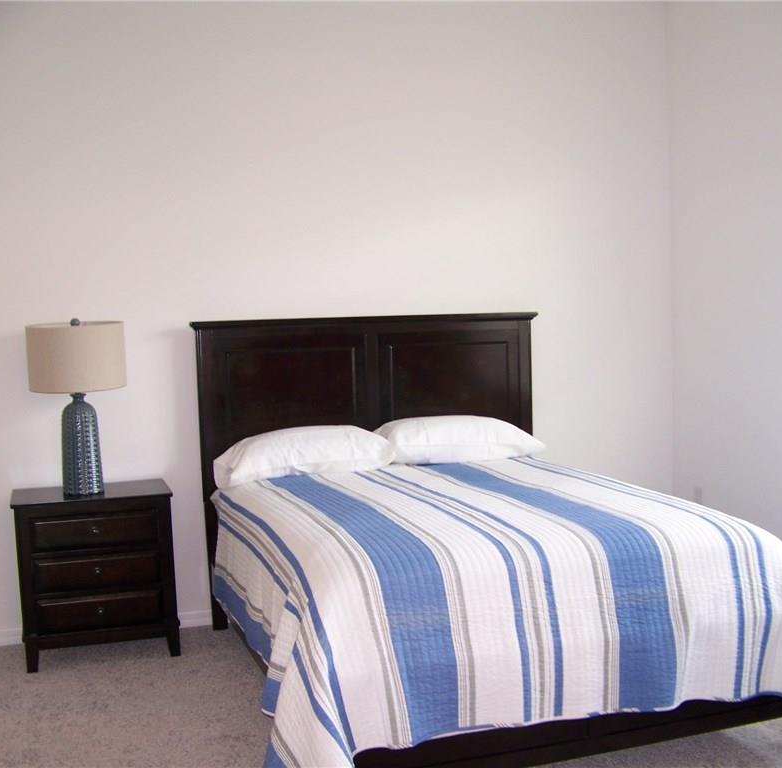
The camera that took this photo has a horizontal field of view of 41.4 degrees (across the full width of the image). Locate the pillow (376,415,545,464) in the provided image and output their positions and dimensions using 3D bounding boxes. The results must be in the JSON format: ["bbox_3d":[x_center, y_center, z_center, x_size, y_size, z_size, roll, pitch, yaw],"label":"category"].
[{"bbox_3d":[0.310,0.238,4.705,0.750,0.200,0.430,-3,3,-17],"label":"pillow"}]

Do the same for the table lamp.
[{"bbox_3d":[-1.278,0.096,4.251,0.385,0.724,0.385,-3,3,-17],"label":"table lamp"}]

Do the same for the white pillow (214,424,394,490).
[{"bbox_3d":[-0.384,0.296,4.484,0.750,0.210,0.430,-2,3,-13],"label":"white pillow"}]

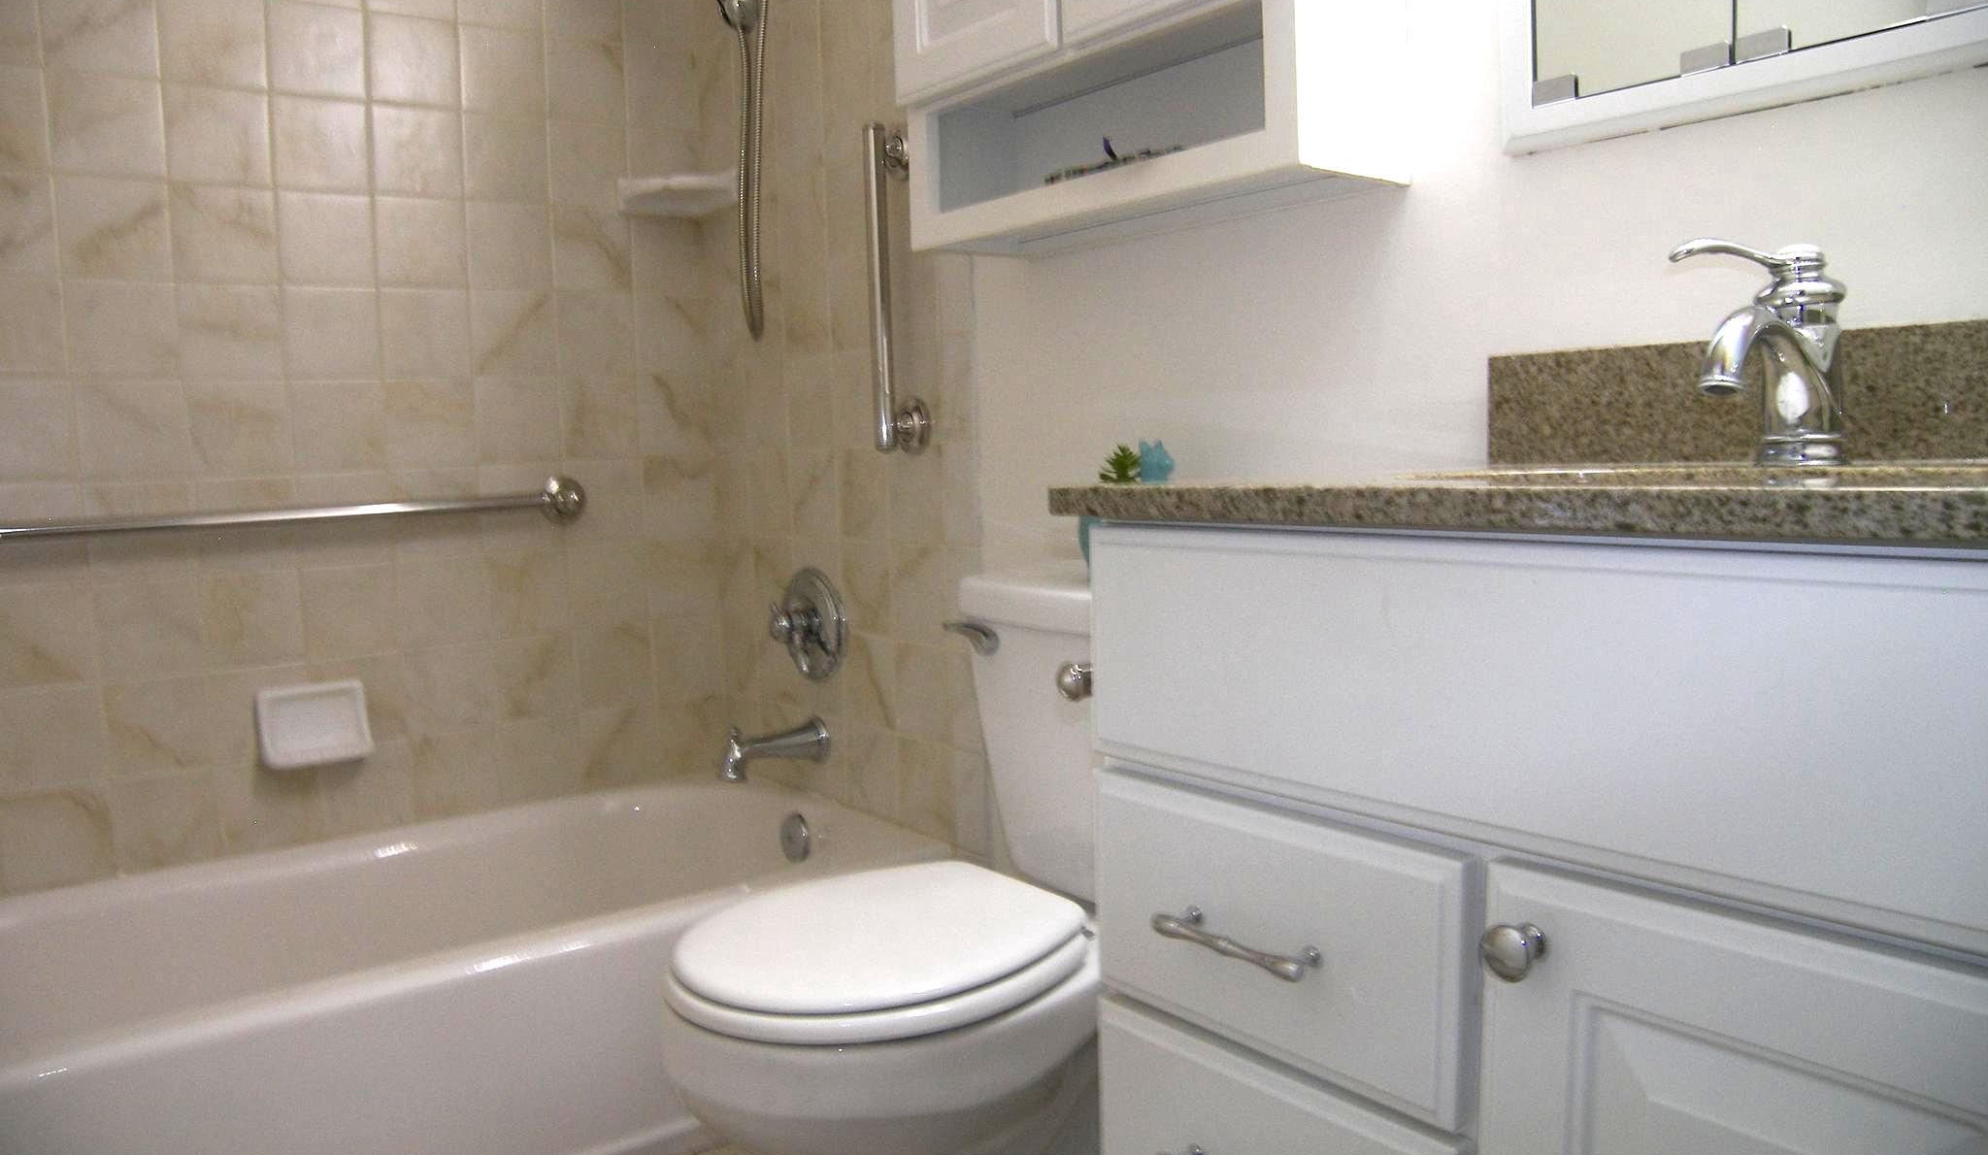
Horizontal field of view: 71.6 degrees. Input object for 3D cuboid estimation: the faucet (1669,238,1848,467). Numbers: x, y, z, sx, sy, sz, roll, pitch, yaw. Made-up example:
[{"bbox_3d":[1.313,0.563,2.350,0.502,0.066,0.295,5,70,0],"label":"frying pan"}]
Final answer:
[{"bbox_3d":[0.544,-0.161,0.989,0.211,0.164,0.068,-5,7,-37],"label":"faucet"}]

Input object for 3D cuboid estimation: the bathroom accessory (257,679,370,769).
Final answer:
[{"bbox_3d":[-1.091,0.236,2.216,0.153,0.109,0.075,-5,7,-37],"label":"bathroom accessory"}]

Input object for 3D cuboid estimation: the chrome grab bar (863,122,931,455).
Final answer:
[{"bbox_3d":[-0.149,-0.421,2.025,0.074,0.474,0.080,-5,7,-37],"label":"chrome grab bar"}]

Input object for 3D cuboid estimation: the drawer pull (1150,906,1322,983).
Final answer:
[{"bbox_3d":[0.149,0.227,0.860,0.033,0.014,0.124,-5,7,-37],"label":"drawer pull"}]

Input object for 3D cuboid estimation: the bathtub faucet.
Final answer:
[{"bbox_3d":[-0.370,0.288,2.307,0.185,0.088,0.076,-5,7,-37],"label":"bathtub faucet"}]

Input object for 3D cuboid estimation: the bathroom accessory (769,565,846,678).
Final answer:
[{"bbox_3d":[-0.335,0.083,2.323,0.080,0.186,0.186,-5,7,-37],"label":"bathroom accessory"}]

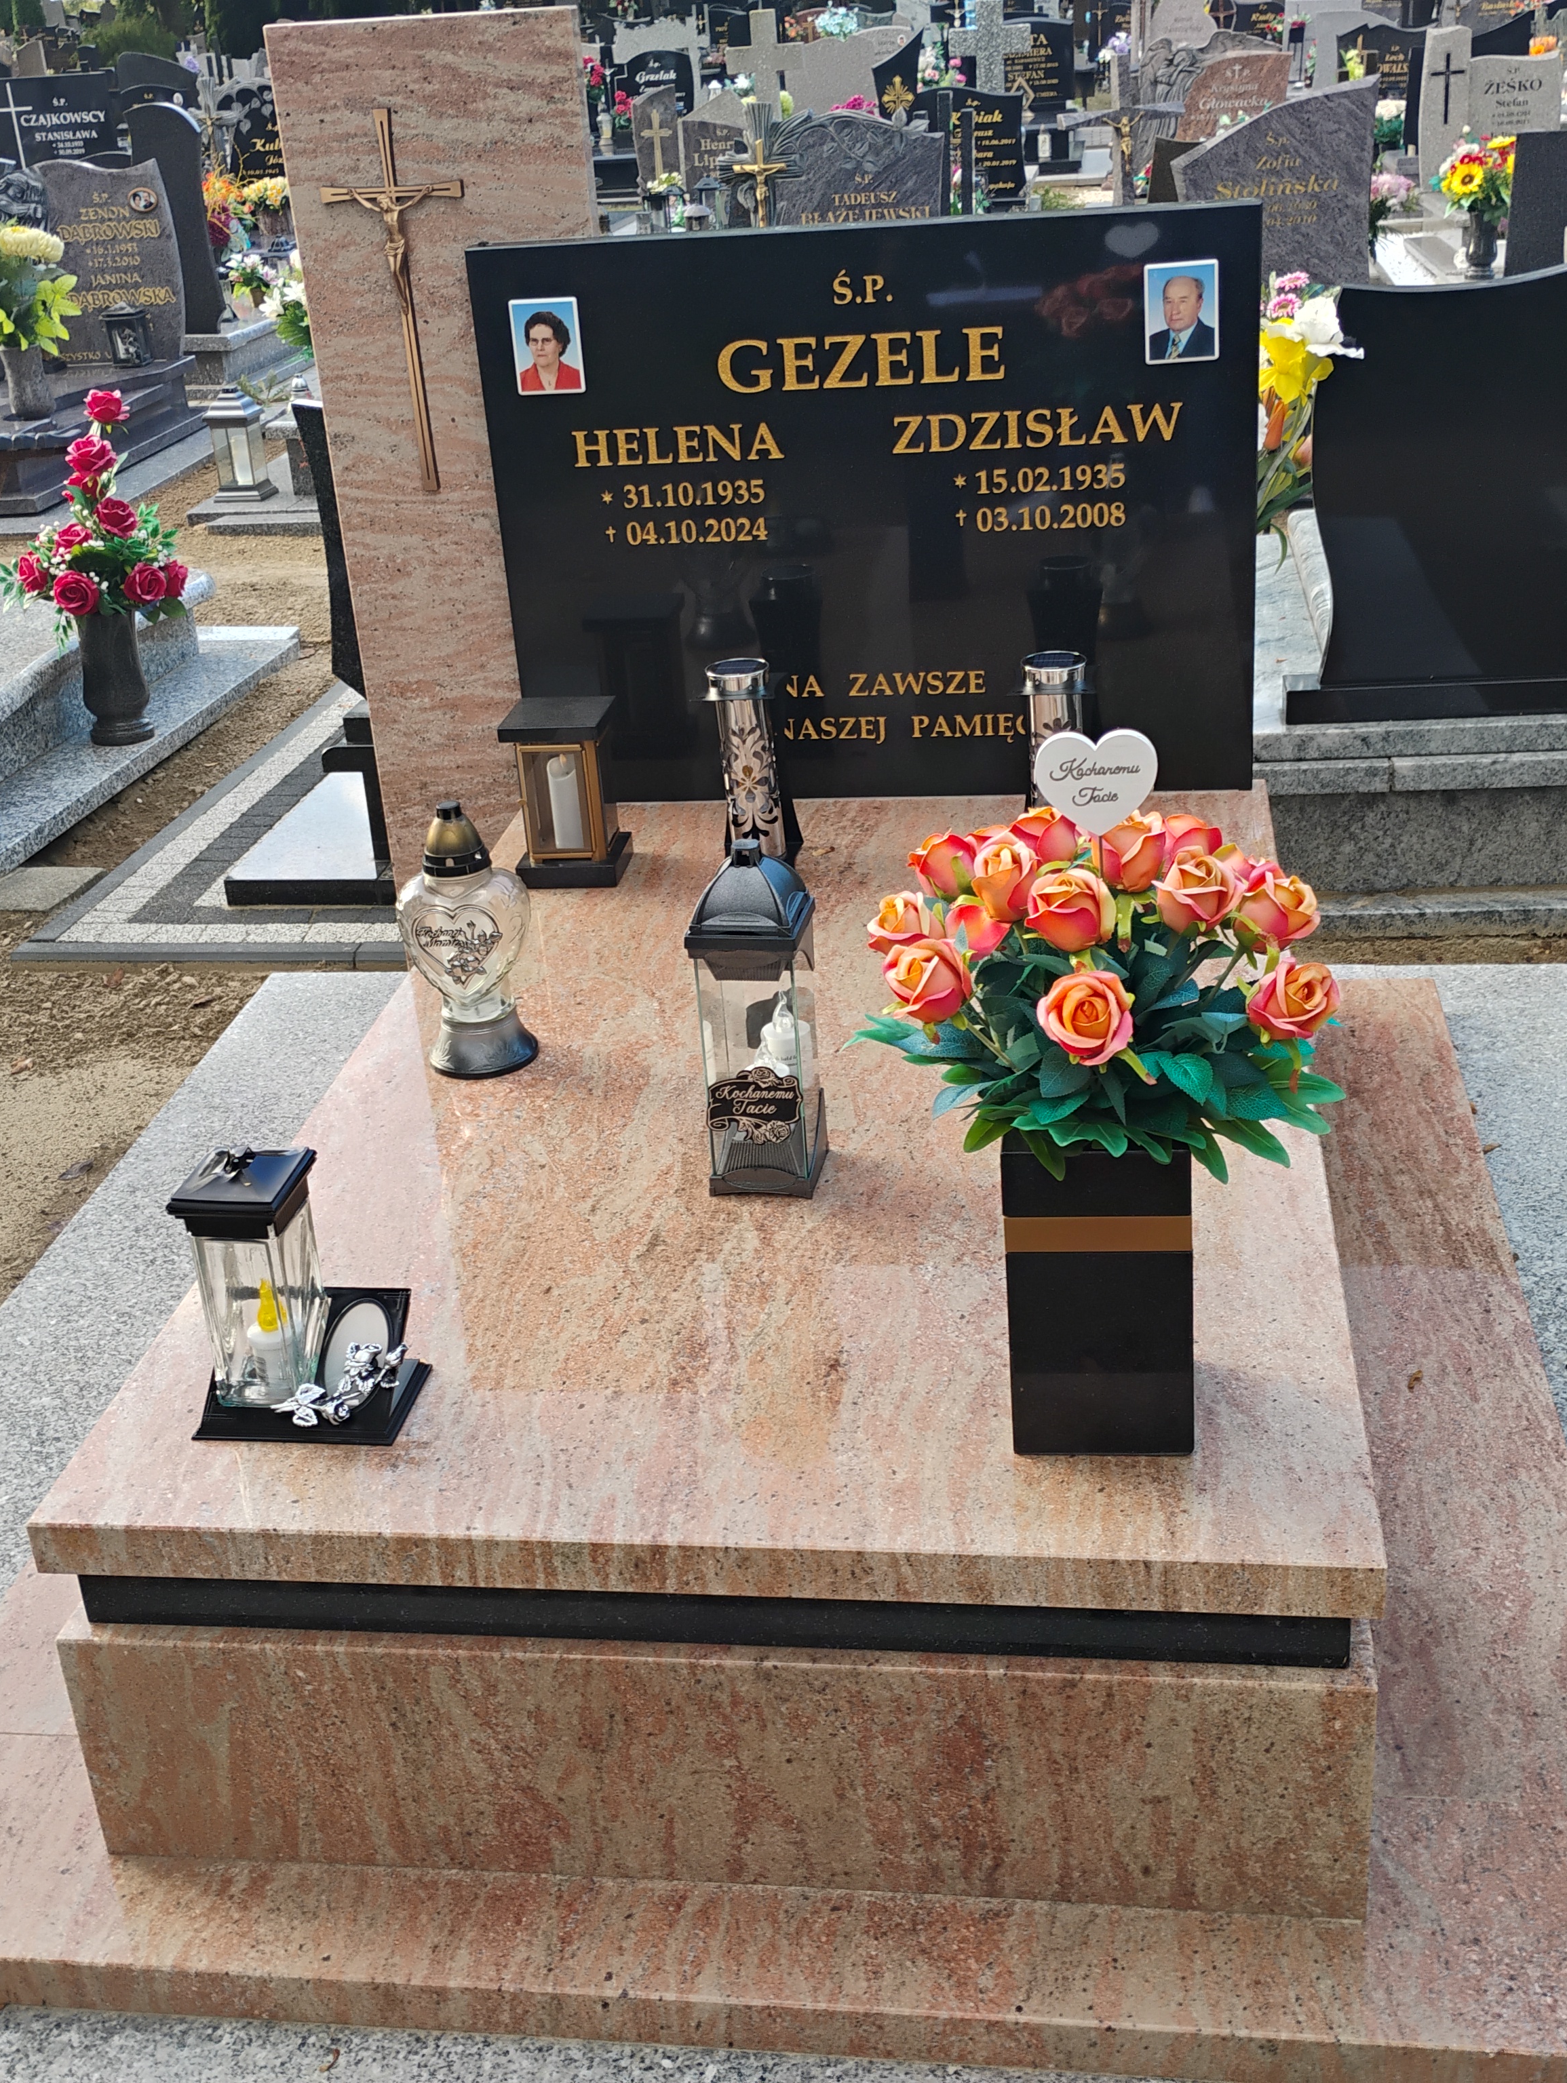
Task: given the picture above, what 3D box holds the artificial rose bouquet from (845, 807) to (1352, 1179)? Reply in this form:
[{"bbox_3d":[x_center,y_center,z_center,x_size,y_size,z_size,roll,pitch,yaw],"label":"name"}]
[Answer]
[{"bbox_3d":[0.233,-0.042,1.611,0.342,0.250,0.306,0,26,9],"label":"artificial rose bouquet"}]

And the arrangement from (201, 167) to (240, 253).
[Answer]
[{"bbox_3d":[-3.132,-4.614,12.451,0.296,0.449,0.285,0,26,9],"label":"arrangement"}]

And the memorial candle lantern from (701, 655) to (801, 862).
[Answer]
[{"bbox_3d":[-0.044,-0.358,2.869,0.107,0.255,0.107,0,26,9],"label":"memorial candle lantern"}]

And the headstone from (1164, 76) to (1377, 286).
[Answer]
[{"bbox_3d":[1.668,-2.863,7.627,0.673,0.724,0.102,0,26,9],"label":"headstone"}]

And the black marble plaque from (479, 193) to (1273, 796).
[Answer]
[{"bbox_3d":[0.121,-0.704,3.055,1.025,0.770,0.050,0,26,10],"label":"black marble plaque"}]

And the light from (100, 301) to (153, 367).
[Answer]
[{"bbox_3d":[-2.288,-2.462,7.796,0.128,0.207,0.128,0,26,9],"label":"light"}]

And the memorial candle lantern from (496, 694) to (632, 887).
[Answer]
[{"bbox_3d":[-0.272,-0.321,2.873,0.133,0.210,0.133,1,26,12],"label":"memorial candle lantern"}]

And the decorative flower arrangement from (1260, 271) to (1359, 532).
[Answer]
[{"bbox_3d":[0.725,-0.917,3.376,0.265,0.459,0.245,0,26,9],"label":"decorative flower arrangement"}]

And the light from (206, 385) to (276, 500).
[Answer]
[{"bbox_3d":[-1.568,-1.730,6.476,0.148,0.305,0.148,2,26,13],"label":"light"}]

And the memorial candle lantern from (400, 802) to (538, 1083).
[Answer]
[{"bbox_3d":[-0.351,-0.121,2.486,0.145,0.295,0.130,-2,26,7],"label":"memorial candle lantern"}]

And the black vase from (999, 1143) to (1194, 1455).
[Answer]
[{"bbox_3d":[0.256,0.175,1.796,0.143,0.277,0.143,-1,26,7],"label":"black vase"}]

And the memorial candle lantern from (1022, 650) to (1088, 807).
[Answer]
[{"bbox_3d":[0.352,-0.361,2.887,0.105,0.268,0.105,0,26,9],"label":"memorial candle lantern"}]

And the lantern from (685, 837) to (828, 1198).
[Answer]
[{"bbox_3d":[-0.026,-0.027,2.081,0.109,0.338,0.107,0,26,9],"label":"lantern"}]

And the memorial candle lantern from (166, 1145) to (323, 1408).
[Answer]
[{"bbox_3d":[-0.429,0.186,1.826,0.092,0.229,0.094,0,26,9],"label":"memorial candle lantern"}]

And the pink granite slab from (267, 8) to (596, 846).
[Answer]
[{"bbox_3d":[-0.404,-0.686,3.083,0.394,1.318,0.051,0,26,9],"label":"pink granite slab"}]

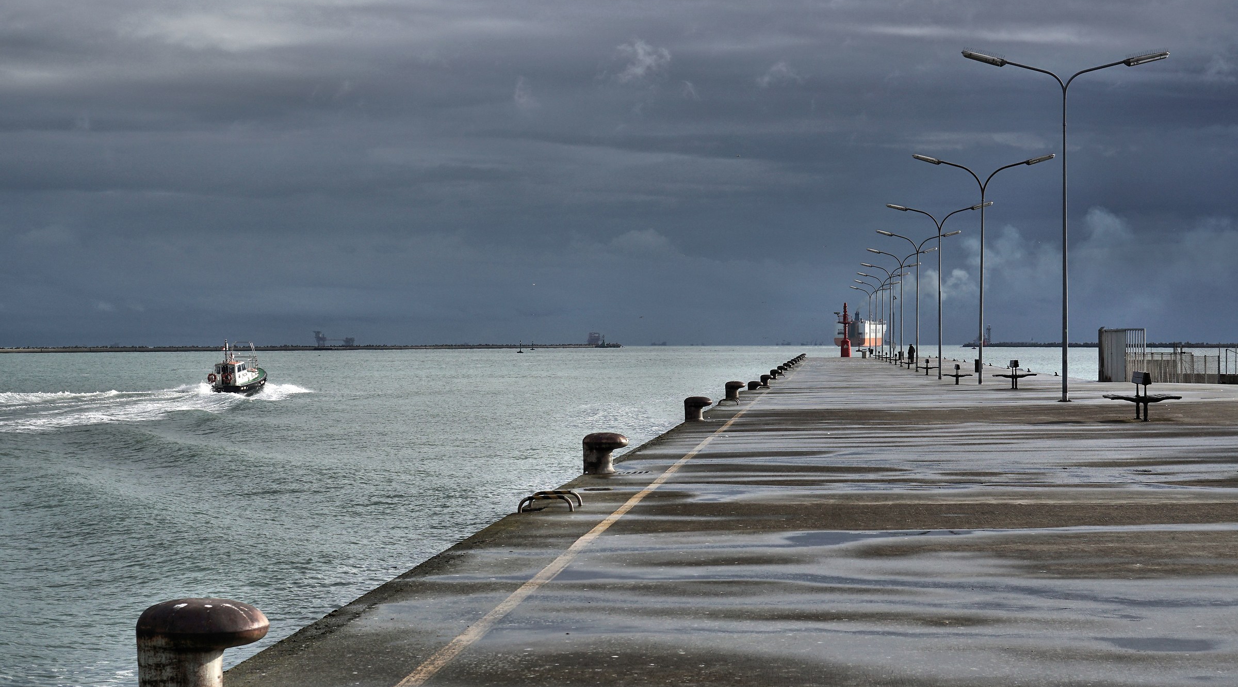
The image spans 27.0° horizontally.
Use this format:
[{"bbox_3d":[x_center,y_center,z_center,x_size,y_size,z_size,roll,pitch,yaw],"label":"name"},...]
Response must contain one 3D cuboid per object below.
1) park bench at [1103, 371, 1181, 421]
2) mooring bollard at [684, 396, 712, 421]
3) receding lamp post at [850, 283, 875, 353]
[{"bbox_3d":[10.470,1.070,51.600,1.380,0.960,1.750,0,0,5],"label":"park bench"},{"bbox_3d":[1.580,1.300,51.300,0.550,0.500,0.470,0,0,5],"label":"mooring bollard"},{"bbox_3d":[32.255,-2.785,330.190,5.202,9.104,0.350,0,0,5],"label":"receding lamp post"}]

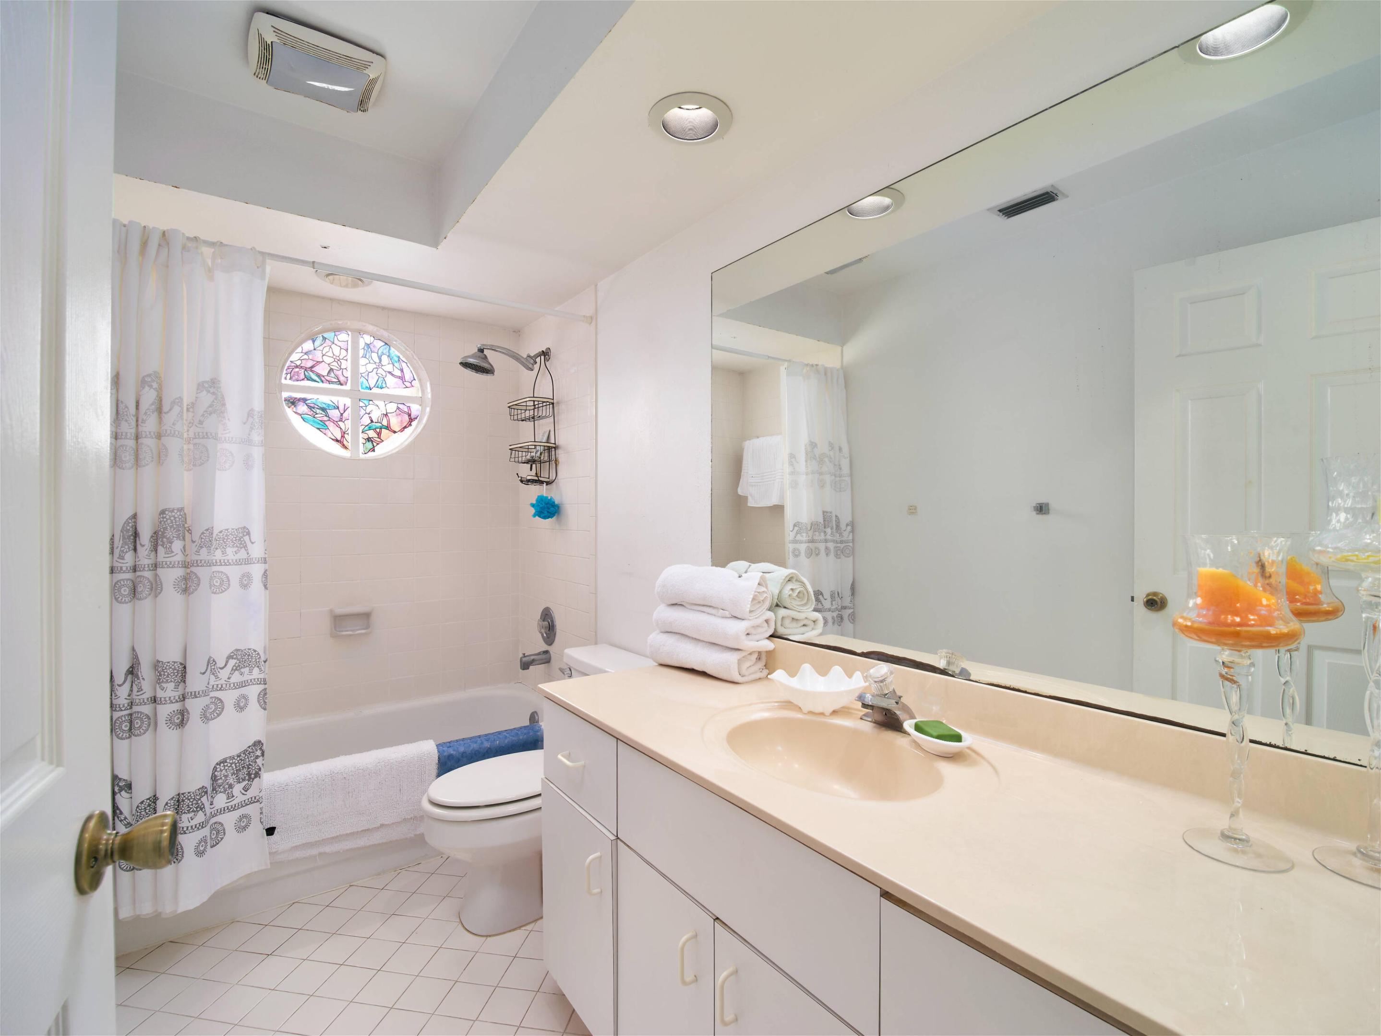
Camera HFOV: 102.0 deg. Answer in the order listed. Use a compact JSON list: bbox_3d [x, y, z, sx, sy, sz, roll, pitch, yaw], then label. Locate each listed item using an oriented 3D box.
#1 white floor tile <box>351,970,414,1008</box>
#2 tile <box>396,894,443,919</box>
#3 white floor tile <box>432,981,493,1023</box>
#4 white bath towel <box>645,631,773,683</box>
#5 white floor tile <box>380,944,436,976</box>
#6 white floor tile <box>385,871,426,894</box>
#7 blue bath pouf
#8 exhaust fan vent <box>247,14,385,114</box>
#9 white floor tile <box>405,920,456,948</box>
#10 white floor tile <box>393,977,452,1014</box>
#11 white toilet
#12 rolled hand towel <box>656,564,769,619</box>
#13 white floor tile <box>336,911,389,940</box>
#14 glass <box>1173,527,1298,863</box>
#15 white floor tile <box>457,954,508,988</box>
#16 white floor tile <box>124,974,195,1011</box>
[{"bbox_3d":[-0.836,1.295,1.532,0.112,0.008,0.104,0,0,10],"label":"white floor tile"},{"bbox_3d":[-0.854,1.225,1.760,0.106,0.010,0.097,0,0,9],"label":"tile"},{"bbox_3d":[-0.601,1.295,1.496,0.112,0.008,0.104,0,0,10],"label":"white floor tile"},{"bbox_3d":[0.049,0.433,1.768,0.172,0.099,0.354,0,1,-41],"label":"white bath towel"},{"bbox_3d":[-0.813,1.289,1.627,0.118,0.010,0.103,0,1,10],"label":"white floor tile"},{"bbox_3d":[-0.950,1.225,1.875,0.106,0.010,0.097,0,0,9],"label":"white floor tile"},{"bbox_3d":[-0.659,-0.049,2.520,0.110,0.115,0.110,0,0,-35],"label":"blue bath pouf"},{"bbox_3d":[-1.056,-1.272,1.578,0.291,0.040,0.241,0,0,-36],"label":"exhaust fan vent"},{"bbox_3d":[-0.800,1.294,1.738,0.112,0.008,0.104,0,0,10],"label":"white floor tile"},{"bbox_3d":[-0.714,1.290,1.506,0.114,0.010,0.102,0,1,11],"label":"white floor tile"},{"bbox_3d":[-0.528,0.921,1.979,0.768,0.724,0.483,0,1,-39],"label":"white toilet"},{"bbox_3d":[0.055,0.230,1.758,0.172,0.133,0.345,0,1,-41],"label":"rolled hand towel"},{"bbox_3d":[-1.028,1.288,1.764,0.116,0.010,0.101,0,1,14],"label":"white floor tile"},{"bbox_3d":[0.727,0.232,0.741,0.124,0.415,0.124,0,0,-35],"label":"glass"},{"bbox_3d":[-0.583,1.295,1.599,0.112,0.008,0.104,0,0,10],"label":"white floor tile"},{"bbox_3d":[-1.436,1.290,1.516,0.117,0.010,0.105,0,1,12],"label":"white floor tile"}]

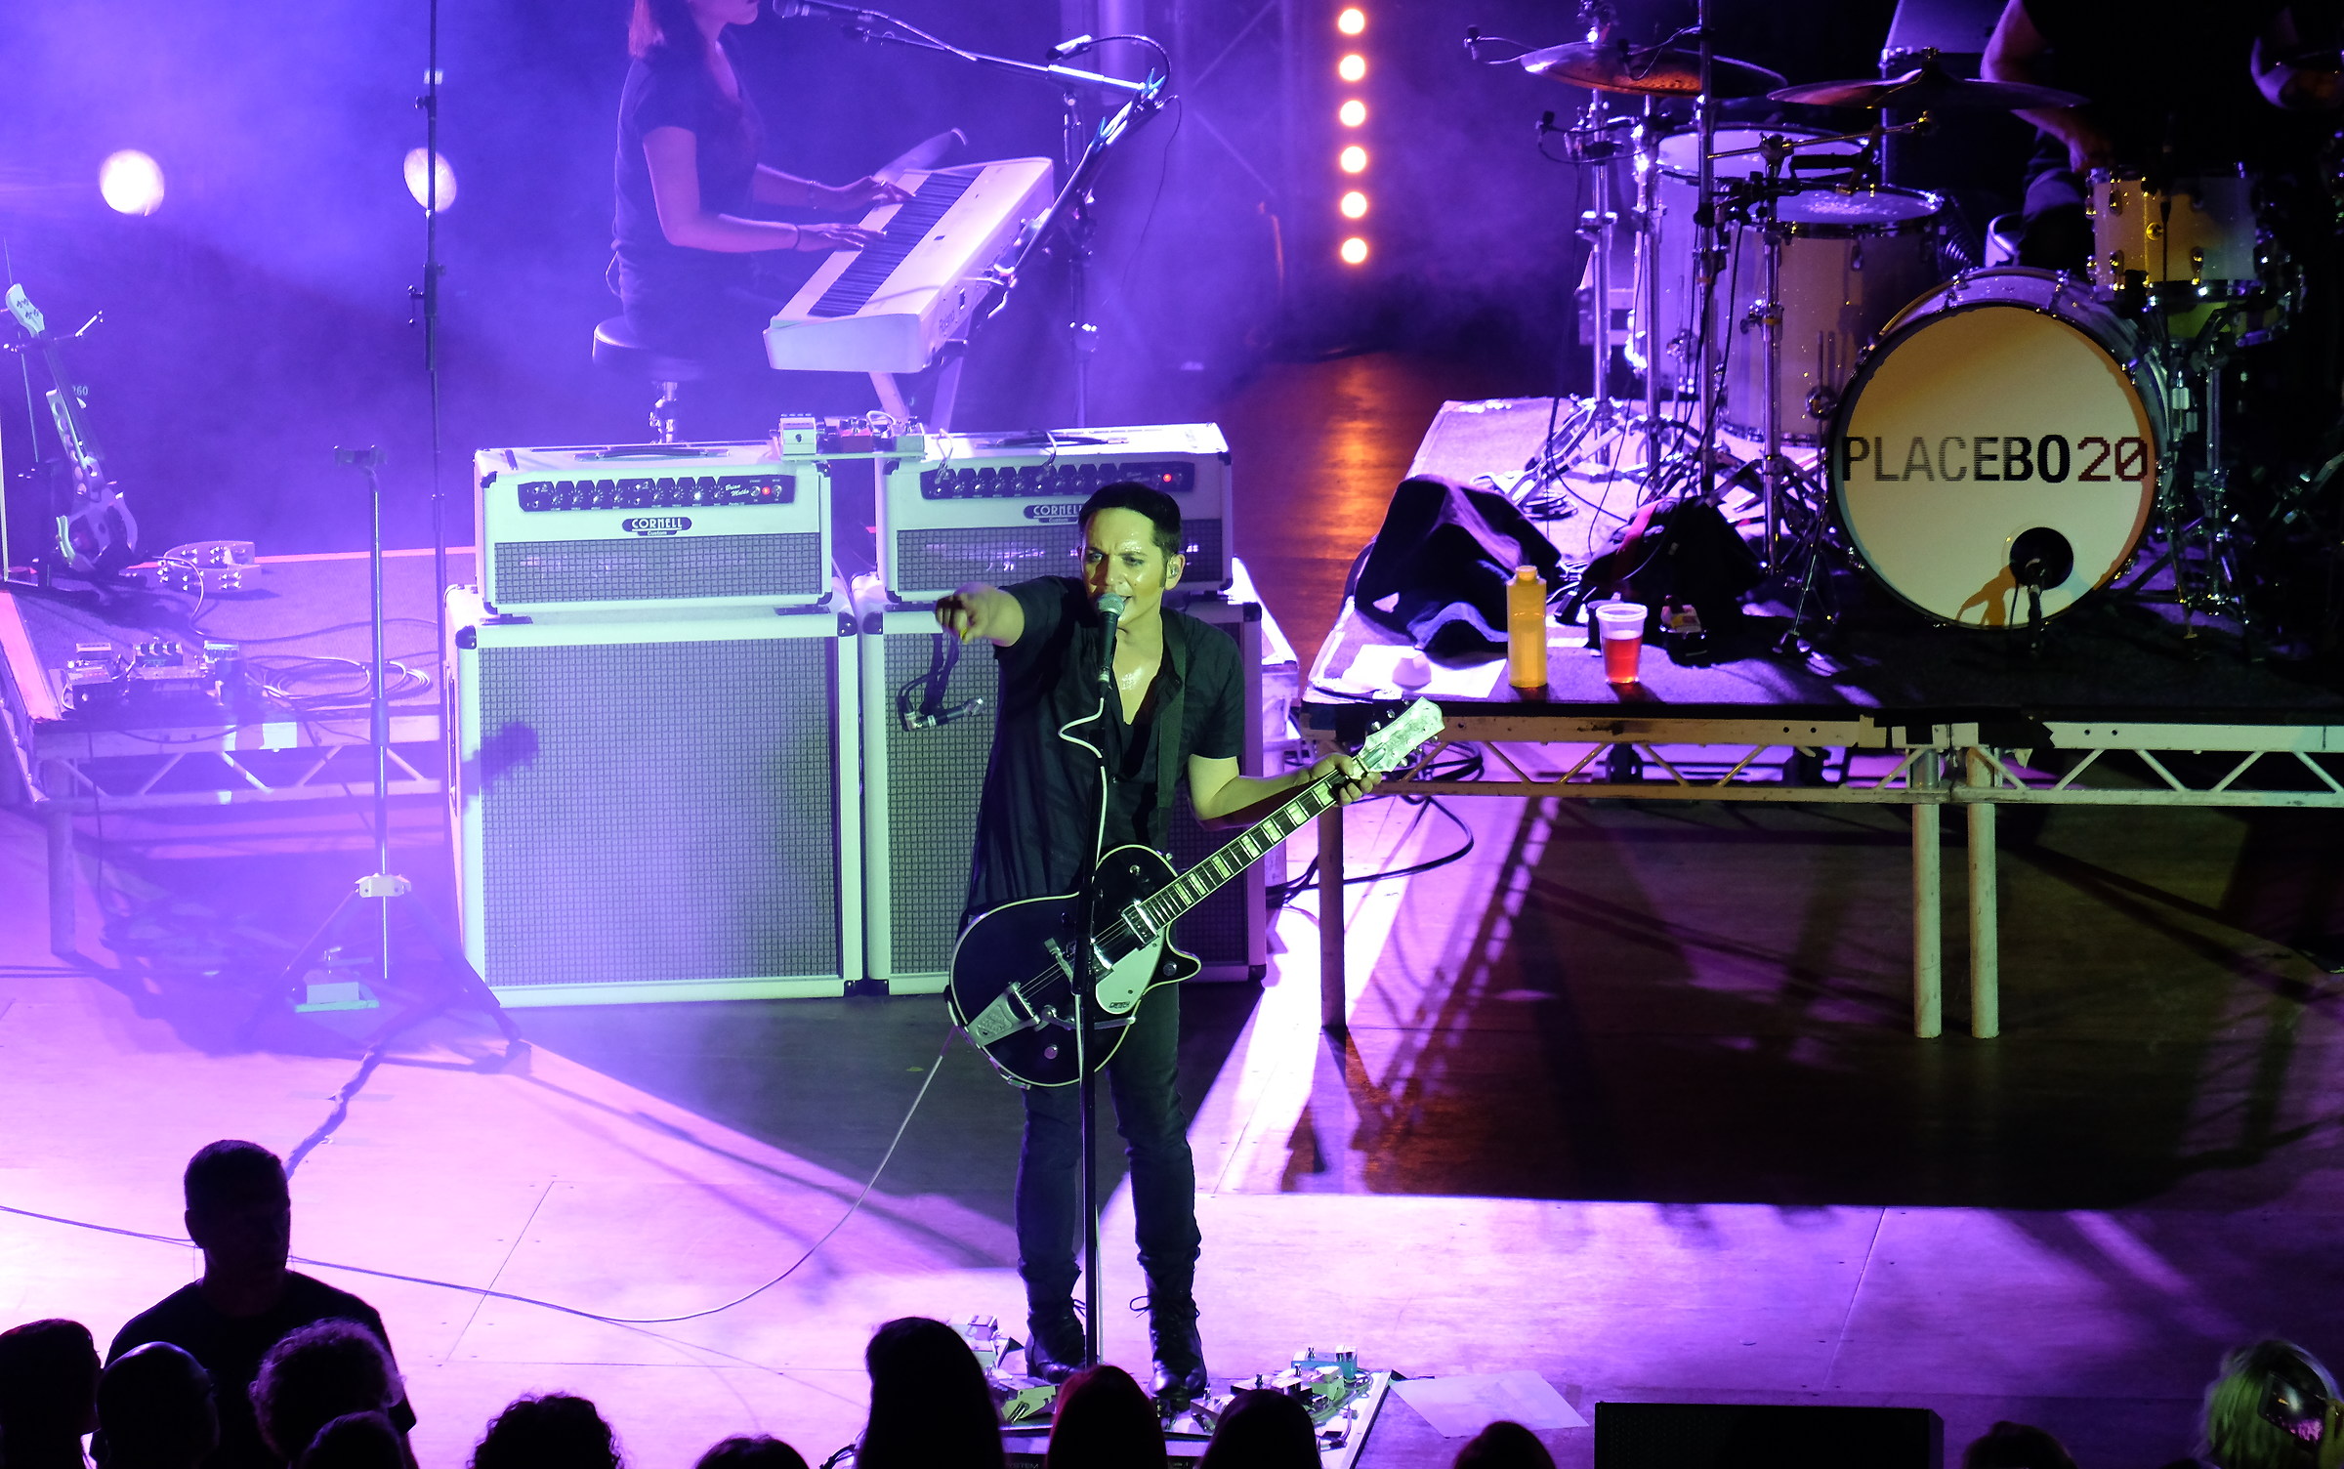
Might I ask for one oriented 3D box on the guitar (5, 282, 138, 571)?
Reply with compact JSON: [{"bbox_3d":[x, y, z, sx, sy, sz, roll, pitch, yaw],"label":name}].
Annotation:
[{"bbox_3d":[-2.157,-0.597,38.375,0.100,0.600,0.200,-11,4,42],"label":"guitar"}]

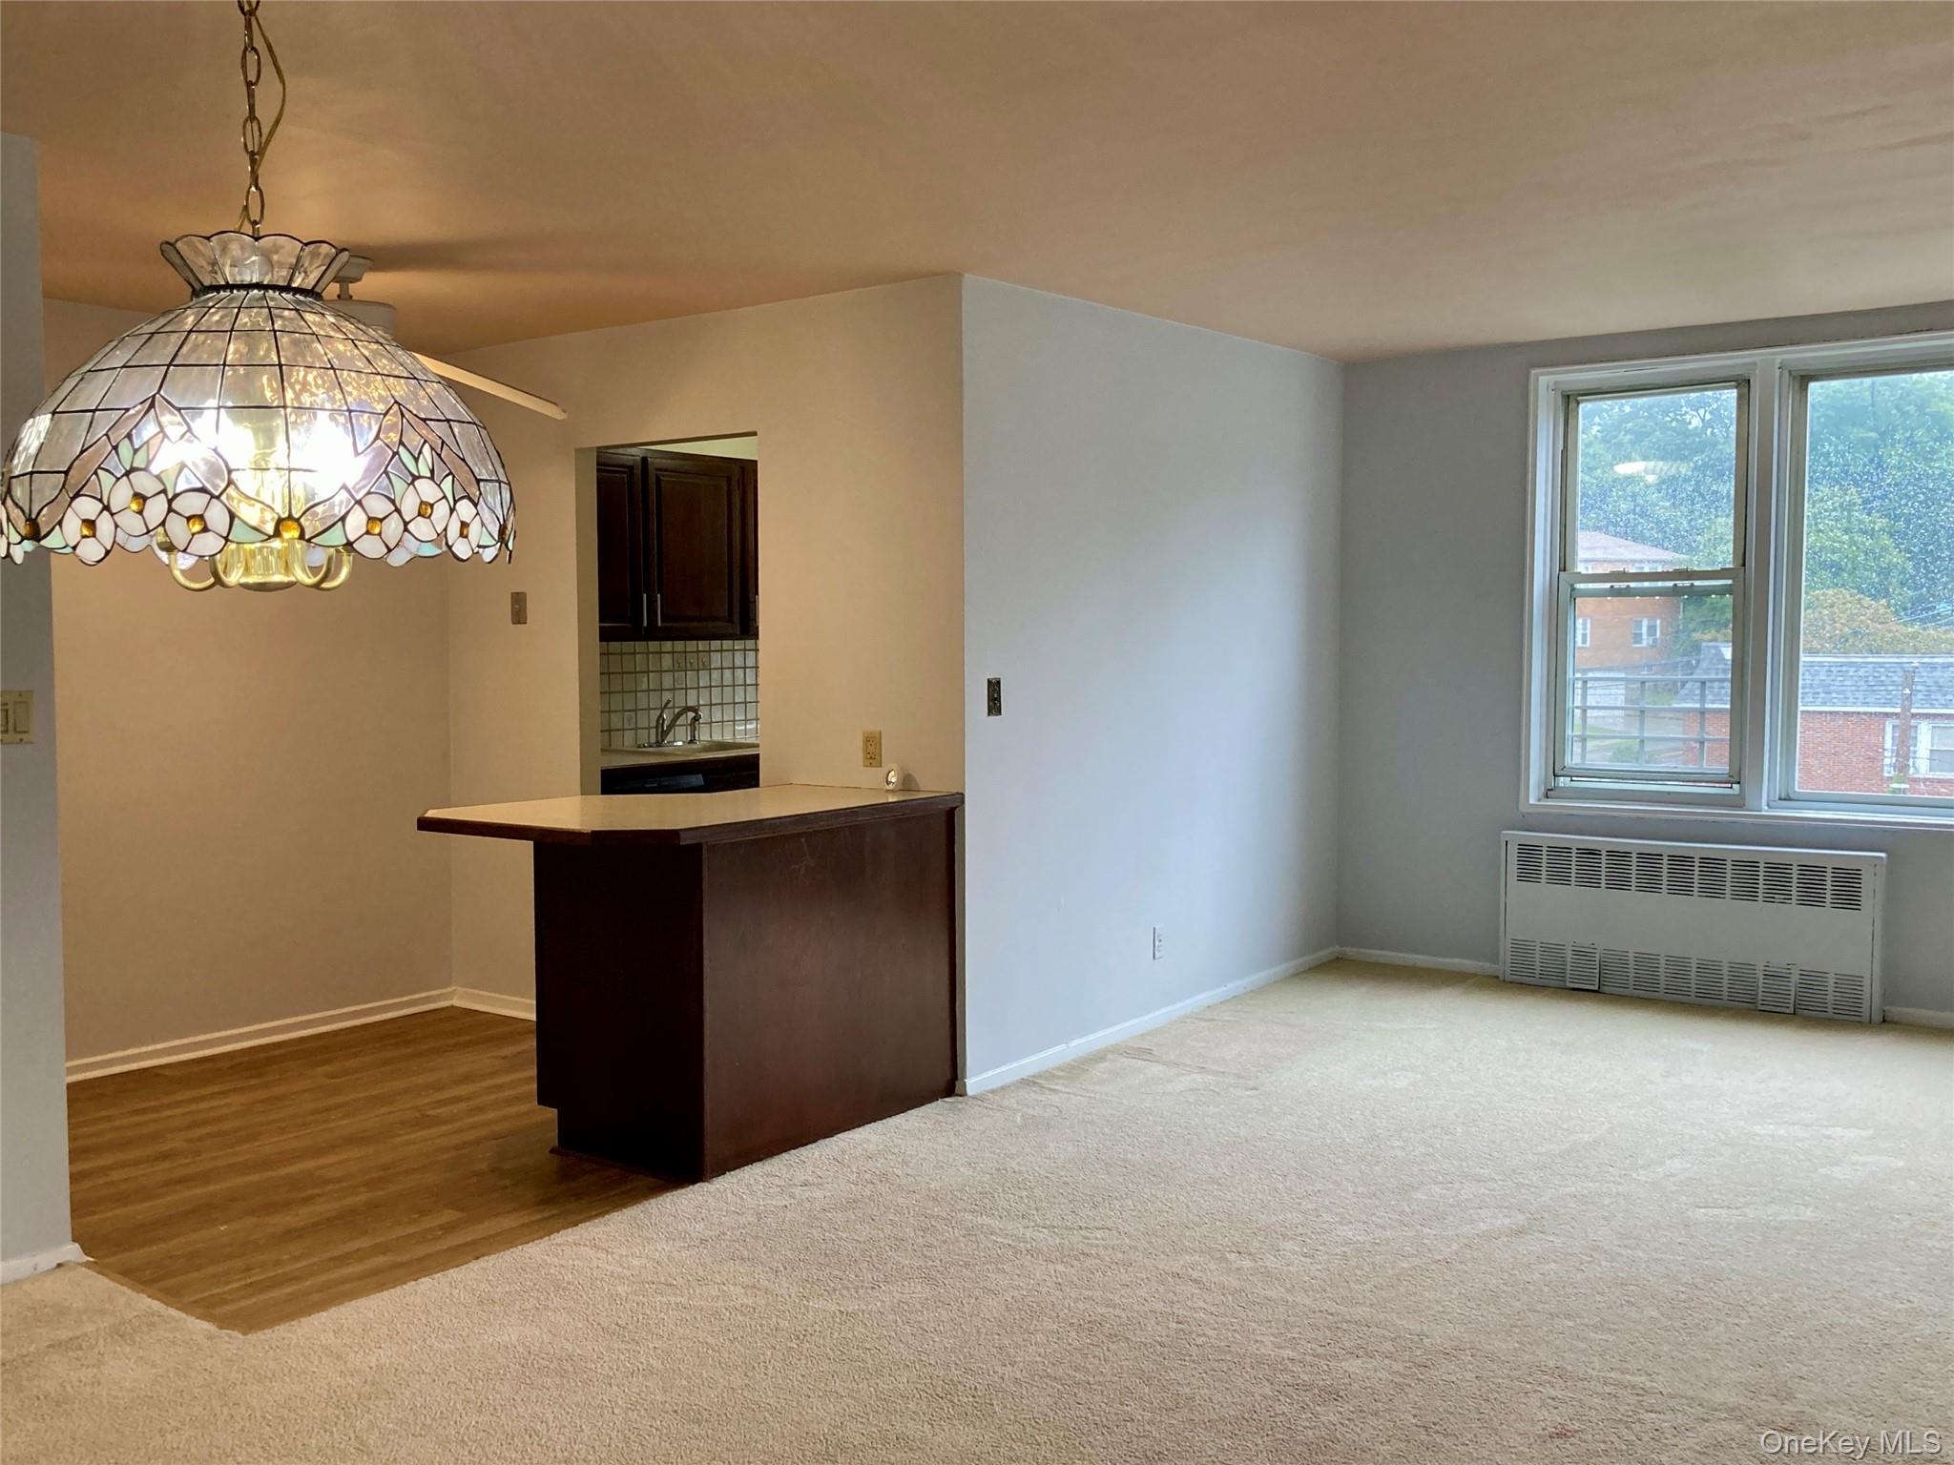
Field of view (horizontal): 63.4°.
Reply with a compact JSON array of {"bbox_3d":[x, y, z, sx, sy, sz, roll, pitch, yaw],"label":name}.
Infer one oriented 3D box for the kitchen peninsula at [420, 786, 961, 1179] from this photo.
[{"bbox_3d":[-0.805,0.656,4.527,0.923,0.901,1.319,2,3,37],"label":"kitchen peninsula"}]

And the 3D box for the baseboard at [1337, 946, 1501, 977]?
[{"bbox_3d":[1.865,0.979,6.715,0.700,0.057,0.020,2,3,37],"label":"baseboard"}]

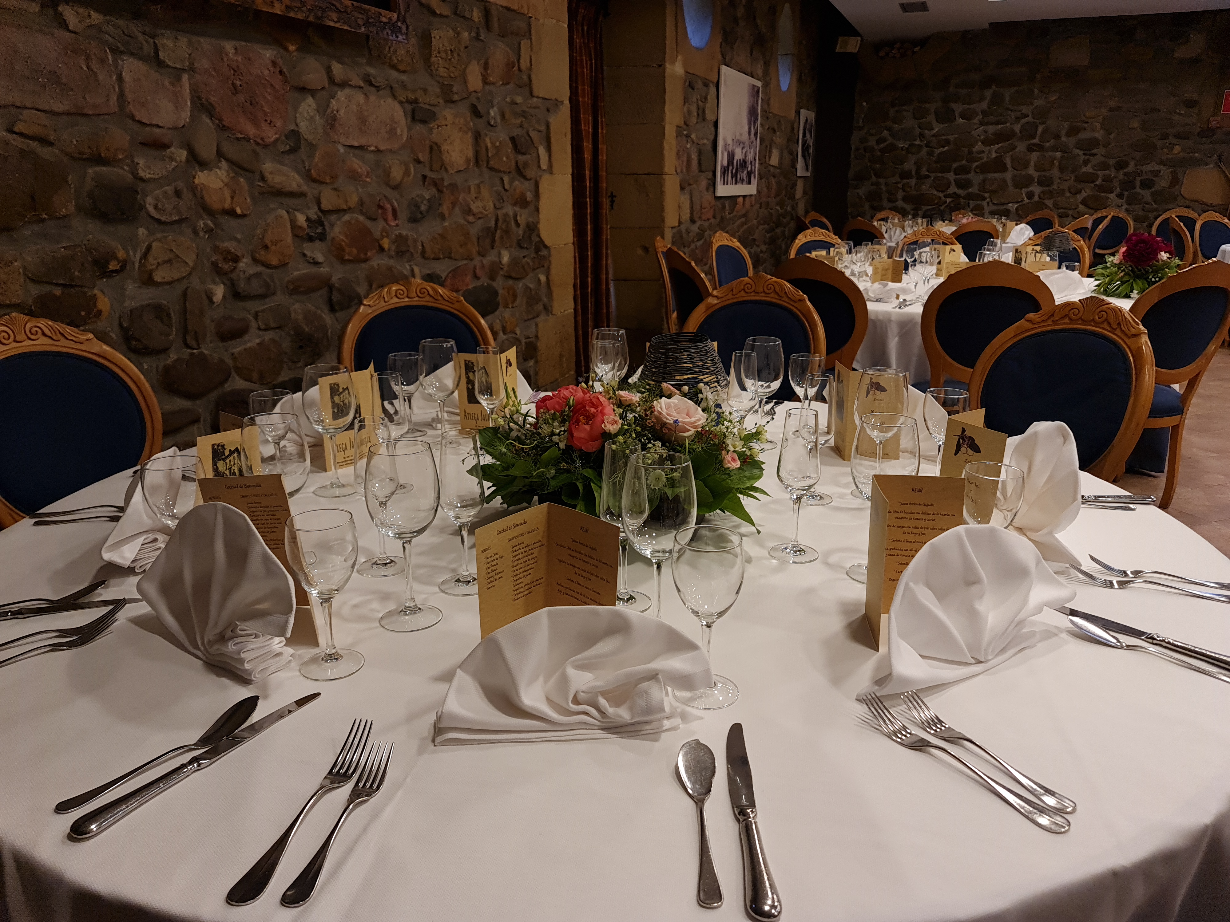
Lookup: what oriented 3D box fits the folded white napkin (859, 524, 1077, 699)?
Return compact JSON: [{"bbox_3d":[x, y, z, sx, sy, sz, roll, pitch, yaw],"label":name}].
[{"bbox_3d":[0.365,0.136,0.928,0.260,0.138,0.090,-10,19,-30],"label":"folded white napkin"}]

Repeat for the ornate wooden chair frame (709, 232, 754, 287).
[{"bbox_3d":[0.823,-0.815,5.161,0.560,0.980,0.485,13,21,36],"label":"ornate wooden chair frame"}]

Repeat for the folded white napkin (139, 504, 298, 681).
[{"bbox_3d":[-0.443,0.134,0.991,0.205,0.150,0.110,11,21,33],"label":"folded white napkin"}]

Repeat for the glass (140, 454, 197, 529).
[{"bbox_3d":[-0.552,0.080,1.135,0.075,0.165,0.075,0,17,0],"label":"glass"}]

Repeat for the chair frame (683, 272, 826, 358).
[{"bbox_3d":[0.385,-0.058,2.753,0.490,0.980,0.560,4,18,14],"label":"chair frame"}]

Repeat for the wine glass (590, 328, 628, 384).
[{"bbox_3d":[-0.010,-0.163,1.842,0.081,0.212,0.081,0,17,0],"label":"wine glass"}]

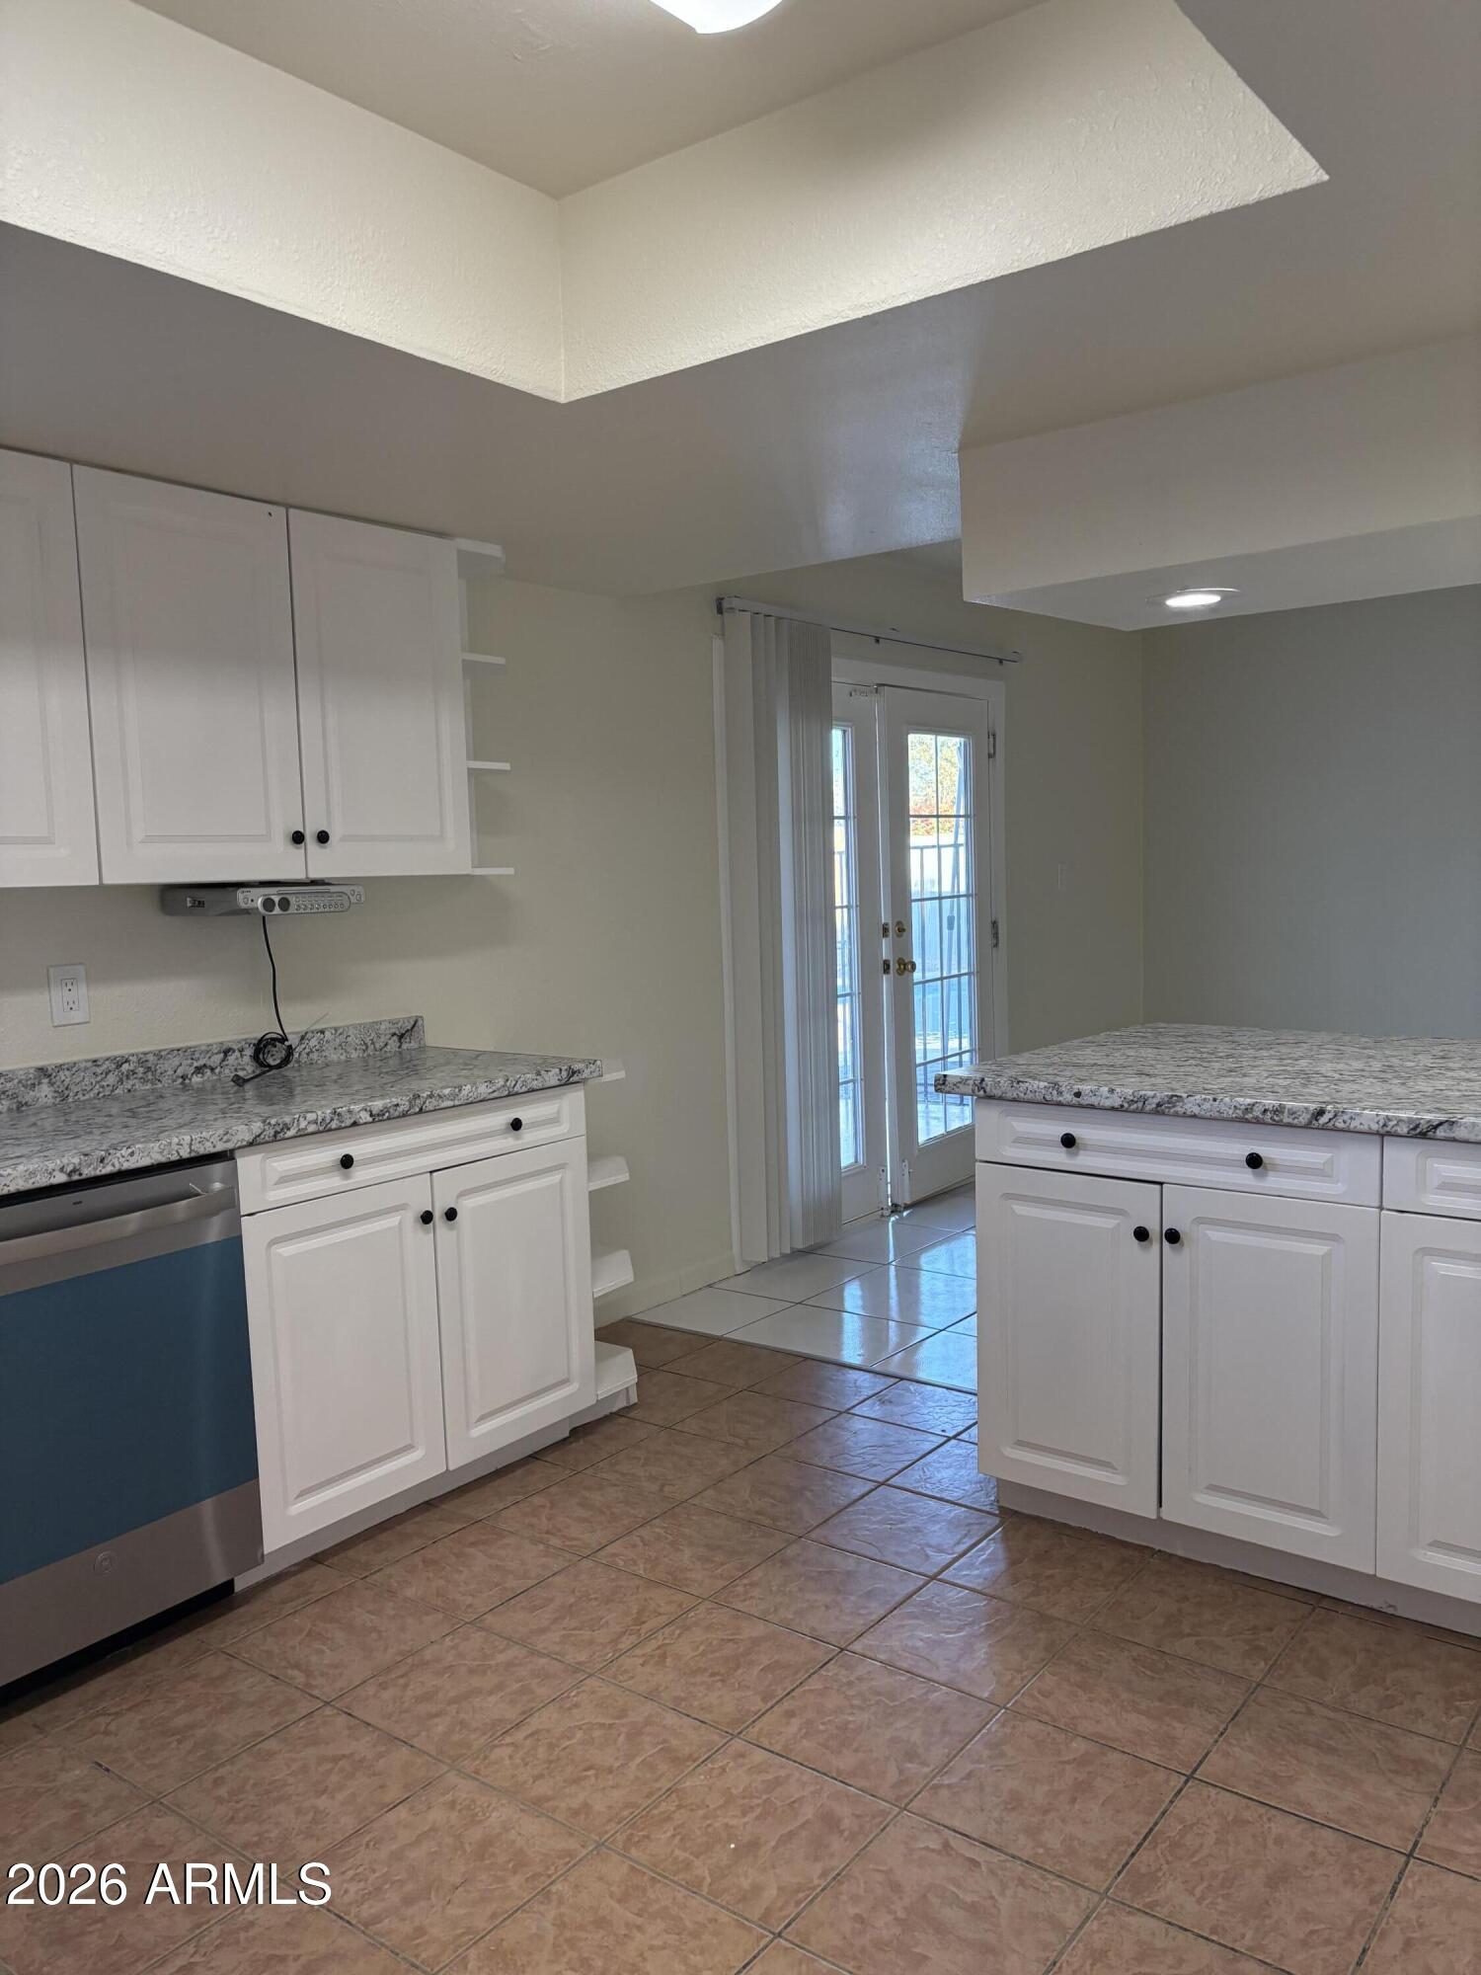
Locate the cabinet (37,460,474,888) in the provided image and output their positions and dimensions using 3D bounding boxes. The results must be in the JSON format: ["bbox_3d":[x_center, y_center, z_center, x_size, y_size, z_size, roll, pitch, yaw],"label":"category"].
[{"bbox_3d":[-1.058,-0.619,3.214,0.325,0.771,0.927,2,6,38],"label":"cabinet"}]

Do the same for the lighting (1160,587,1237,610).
[{"bbox_3d":[0.890,-0.772,2.919,0.180,0.030,0.180,2,6,38],"label":"lighting"}]

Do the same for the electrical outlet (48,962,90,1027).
[{"bbox_3d":[-1.388,0.016,3.076,0.008,0.124,0.080,2,6,38],"label":"electrical outlet"}]

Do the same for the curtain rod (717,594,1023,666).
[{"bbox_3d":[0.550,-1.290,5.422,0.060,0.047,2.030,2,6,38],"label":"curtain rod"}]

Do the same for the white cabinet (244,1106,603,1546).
[{"bbox_3d":[-0.869,0.667,3.289,0.610,0.840,0.912,2,6,38],"label":"white cabinet"}]

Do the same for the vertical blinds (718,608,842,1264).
[{"bbox_3d":[0.144,-0.157,4.942,0.090,2.100,0.570,2,6,38],"label":"vertical blinds"}]

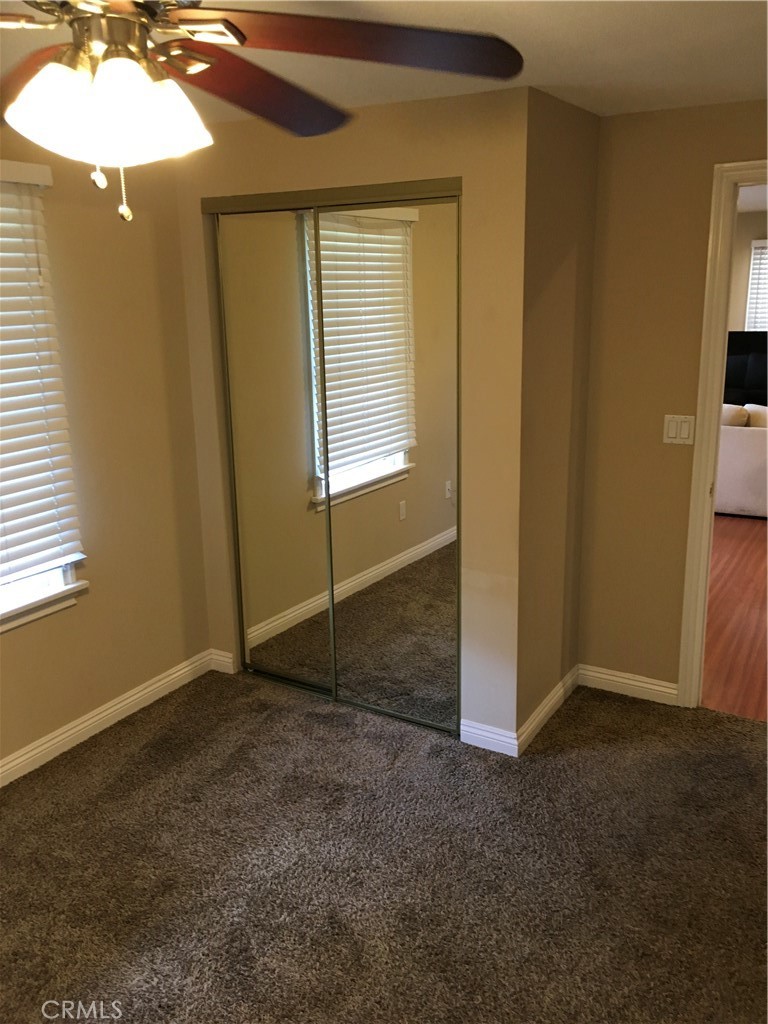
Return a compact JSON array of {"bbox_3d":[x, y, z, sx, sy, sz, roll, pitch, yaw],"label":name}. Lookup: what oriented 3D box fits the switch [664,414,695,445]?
[{"bbox_3d":[1.174,-0.327,3.420,0.116,0.115,0.012,8,18,31],"label":"switch"}]

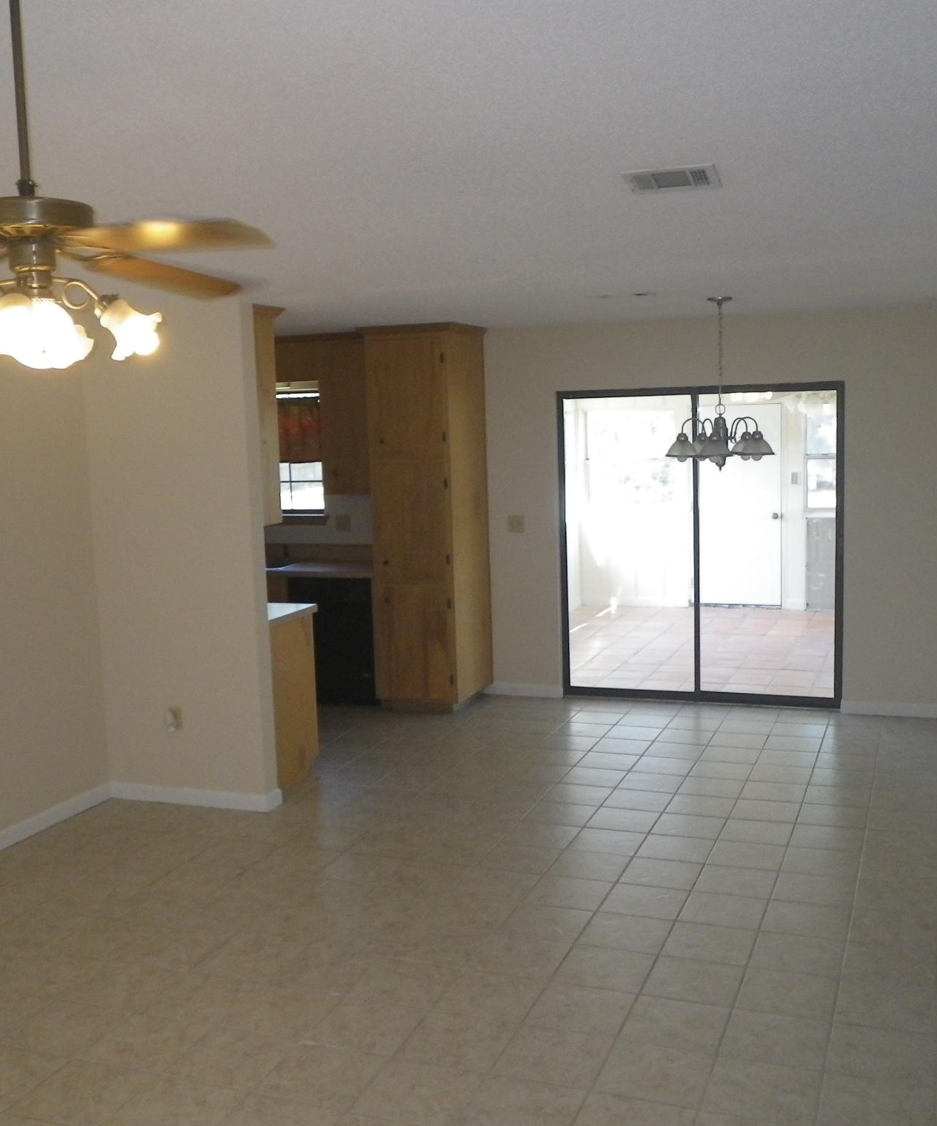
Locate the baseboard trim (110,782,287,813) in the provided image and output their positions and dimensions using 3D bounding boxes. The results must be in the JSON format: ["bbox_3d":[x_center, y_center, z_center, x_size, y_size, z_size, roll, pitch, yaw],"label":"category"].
[{"bbox_3d":[-1.406,1.168,6.079,0.907,0.082,0.020,1,7,21],"label":"baseboard trim"}]

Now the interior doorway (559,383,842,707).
[{"bbox_3d":[1.457,-0.098,7.792,1.815,2.047,0.110,1,7,21],"label":"interior doorway"}]

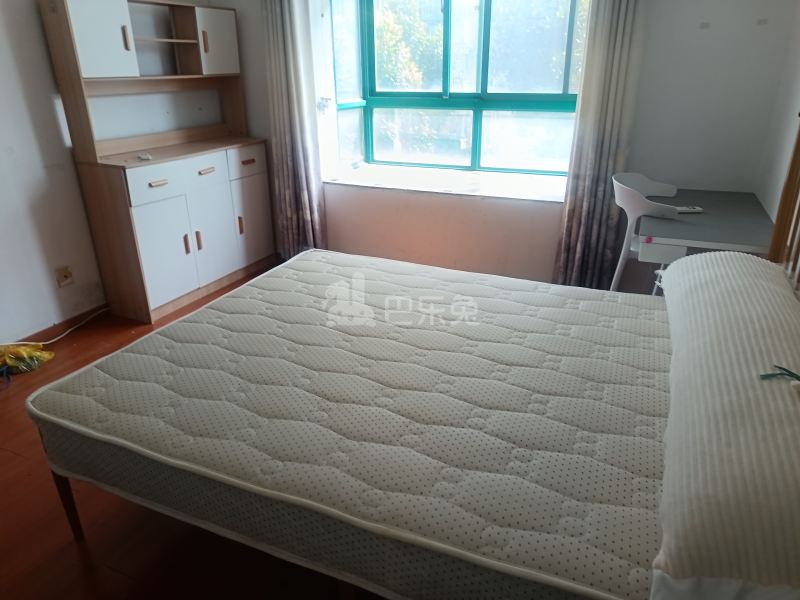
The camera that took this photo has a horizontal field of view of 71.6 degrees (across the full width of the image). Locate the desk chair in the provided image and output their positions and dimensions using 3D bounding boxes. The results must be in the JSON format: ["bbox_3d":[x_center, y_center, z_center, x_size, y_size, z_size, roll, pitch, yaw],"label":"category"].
[{"bbox_3d":[1.225,-0.137,2.673,0.500,0.835,0.540,9,24,22],"label":"desk chair"}]

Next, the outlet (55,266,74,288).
[{"bbox_3d":[-1.880,-0.128,3.111,0.020,0.090,0.088,9,24,22],"label":"outlet"}]

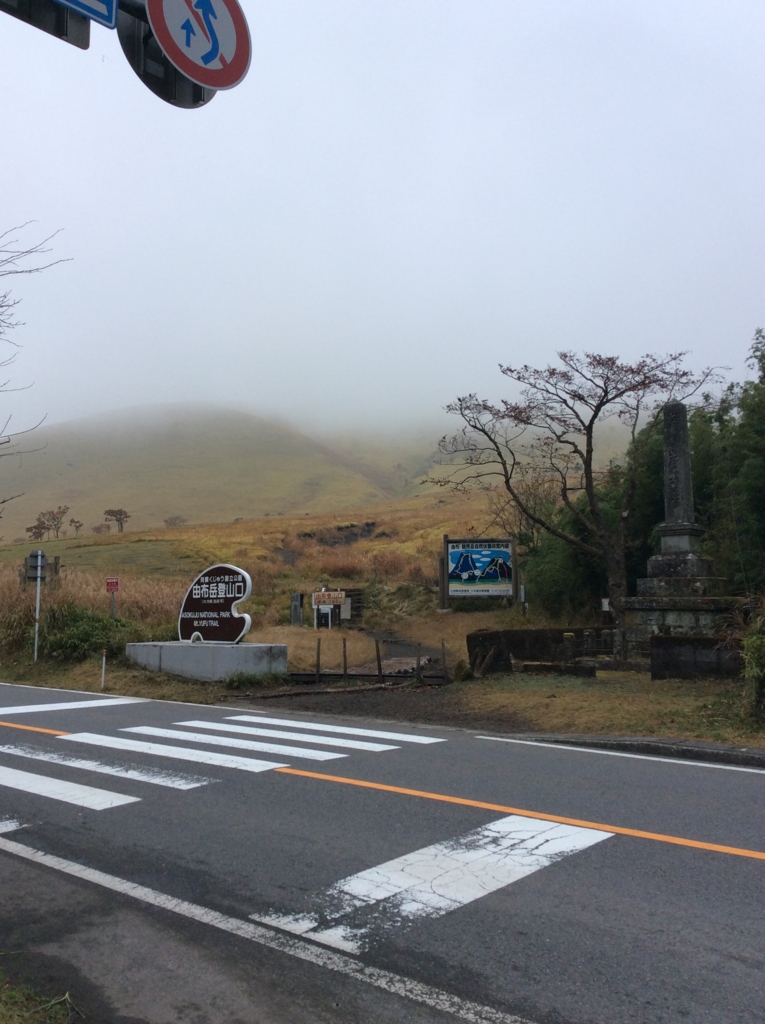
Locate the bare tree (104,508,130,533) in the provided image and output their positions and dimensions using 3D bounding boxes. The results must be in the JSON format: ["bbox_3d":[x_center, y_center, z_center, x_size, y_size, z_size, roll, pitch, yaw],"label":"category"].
[{"bbox_3d":[-46.212,1.571,165.000,4.451,4.189,4.228,0,-6,0],"label":"bare tree"}]

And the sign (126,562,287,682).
[{"bbox_3d":[-3.994,2.409,21.362,3.567,2.523,1.706,-5,-8,41],"label":"sign"}]

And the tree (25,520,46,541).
[{"bbox_3d":[-58.733,3.174,160.000,3.554,3.300,3.377,0,-6,0],"label":"tree"}]

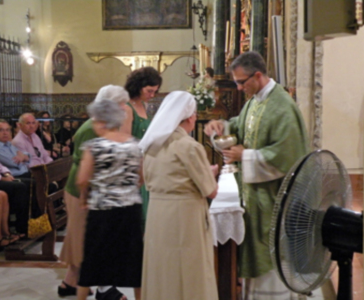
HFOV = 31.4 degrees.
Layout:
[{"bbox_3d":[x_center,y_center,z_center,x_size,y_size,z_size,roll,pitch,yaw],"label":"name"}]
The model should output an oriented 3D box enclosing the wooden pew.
[{"bbox_3d":[-1.240,0.502,7.069,0.511,0.864,2.200,0,5,8],"label":"wooden pew"}]

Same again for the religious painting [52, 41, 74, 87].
[{"bbox_3d":[-1.994,-1.444,10.800,0.340,0.760,0.070,0,5,8],"label":"religious painting"}]

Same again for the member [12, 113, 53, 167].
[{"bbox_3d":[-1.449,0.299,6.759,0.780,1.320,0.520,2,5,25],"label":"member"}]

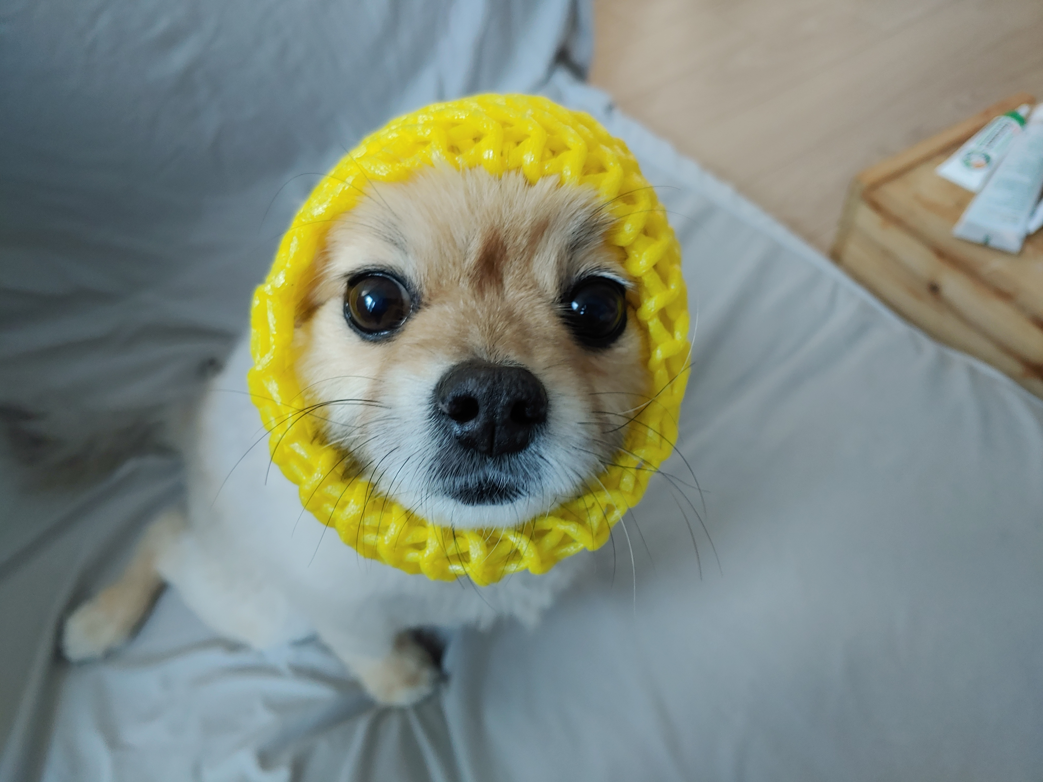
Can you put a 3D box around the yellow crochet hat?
[{"bbox_3d":[-0.016,-0.018,0.242,0.135,0.148,0.100,1,6,-3],"label":"yellow crochet hat"}]

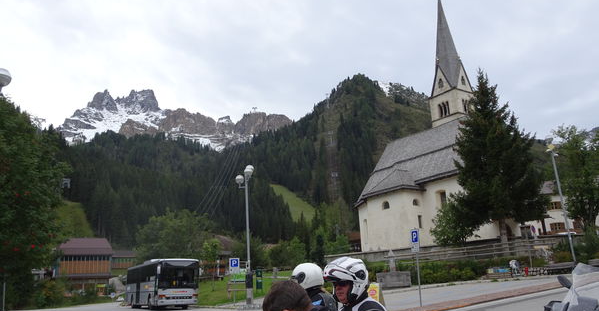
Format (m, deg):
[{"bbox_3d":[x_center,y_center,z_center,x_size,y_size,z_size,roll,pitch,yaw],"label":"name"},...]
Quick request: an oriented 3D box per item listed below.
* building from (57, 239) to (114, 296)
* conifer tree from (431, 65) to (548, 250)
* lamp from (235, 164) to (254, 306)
[{"bbox_3d":[-34.391,17.696,83.149,7.430,8.720,8.000,4,-15,-27],"label":"building"},{"bbox_3d":[18.624,0.335,50.169,9.300,18.560,9.300,-3,-14,0],"label":"conifer tree"},{"bbox_3d":[-3.374,4.868,32.521,1.150,8.740,1.100,-3,-14,0],"label":"lamp"}]

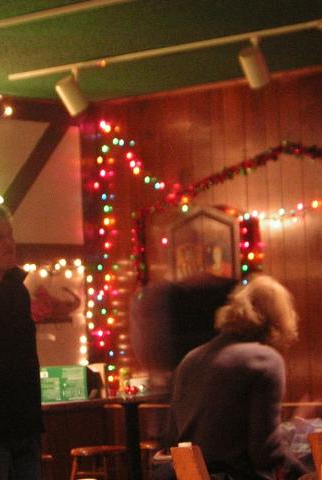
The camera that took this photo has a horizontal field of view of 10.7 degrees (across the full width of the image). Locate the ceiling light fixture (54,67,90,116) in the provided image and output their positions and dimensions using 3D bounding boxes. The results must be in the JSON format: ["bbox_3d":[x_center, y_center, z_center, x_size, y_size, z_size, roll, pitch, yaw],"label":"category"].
[{"bbox_3d":[-0.453,-0.755,8.800,0.108,0.230,0.155,-4,-3,35],"label":"ceiling light fixture"}]

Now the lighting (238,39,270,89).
[{"bbox_3d":[0.439,-0.839,8.150,0.105,0.230,0.150,-4,-3,35],"label":"lighting"}]

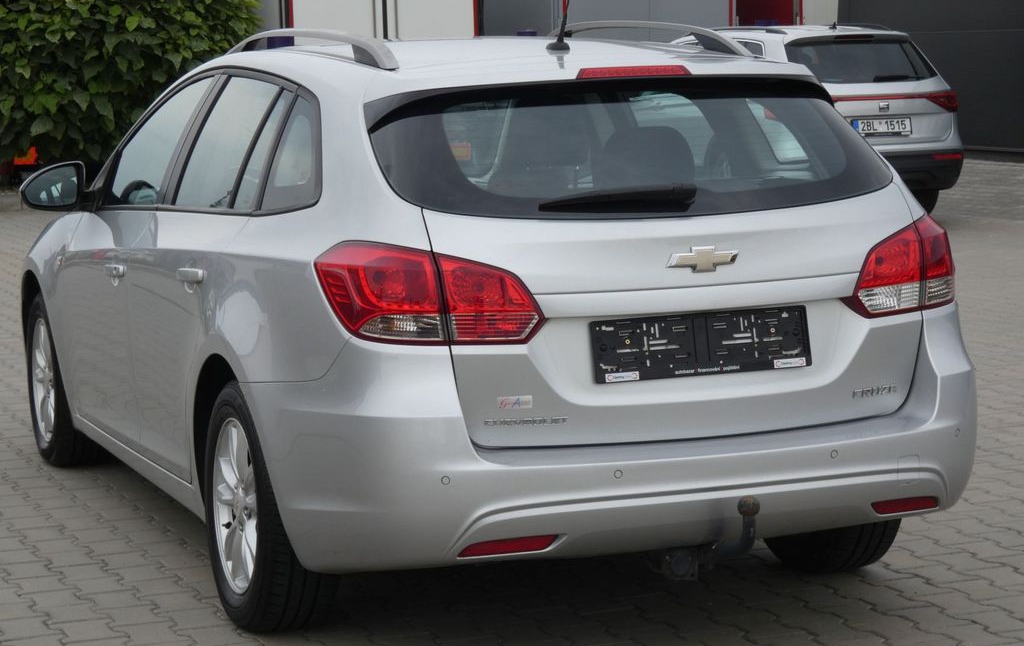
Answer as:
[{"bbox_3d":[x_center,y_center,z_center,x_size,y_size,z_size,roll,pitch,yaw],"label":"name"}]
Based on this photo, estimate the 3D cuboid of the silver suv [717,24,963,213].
[{"bbox_3d":[2.087,-1.775,20.527,1.870,1.665,4.735,-4,7,-21],"label":"silver suv"}]

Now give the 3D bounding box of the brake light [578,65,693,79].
[{"bbox_3d":[0.282,-0.590,5.499,0.295,0.030,0.035,-4,-8,-21],"label":"brake light"}]

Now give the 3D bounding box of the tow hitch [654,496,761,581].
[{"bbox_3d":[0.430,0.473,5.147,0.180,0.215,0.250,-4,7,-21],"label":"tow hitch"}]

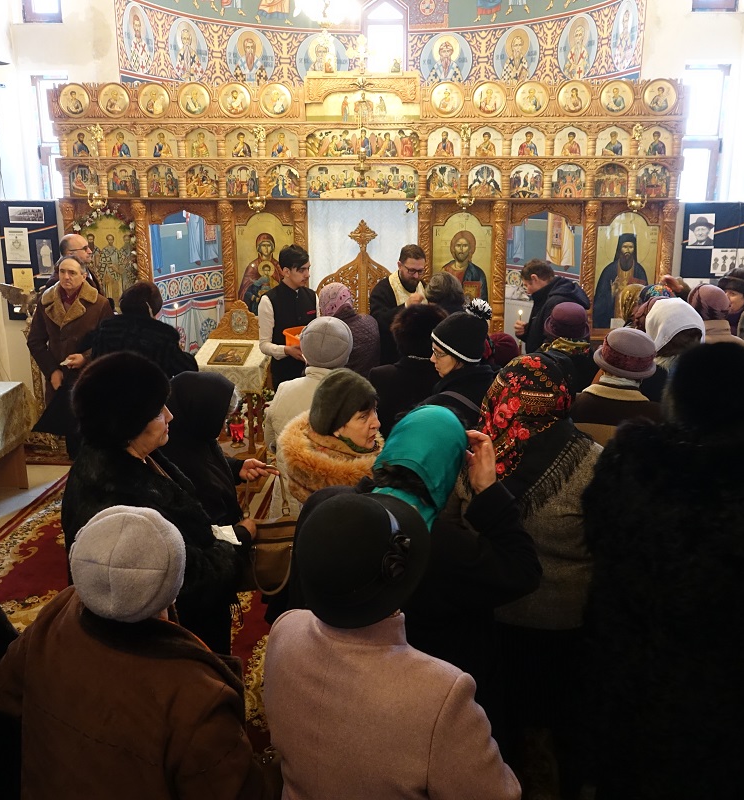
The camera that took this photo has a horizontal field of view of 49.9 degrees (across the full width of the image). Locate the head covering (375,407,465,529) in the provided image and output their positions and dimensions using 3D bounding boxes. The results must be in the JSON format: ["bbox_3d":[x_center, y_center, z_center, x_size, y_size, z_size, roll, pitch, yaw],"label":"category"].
[{"bbox_3d":[0.135,0.176,2.220,0.230,0.310,0.270,12,19,36],"label":"head covering"}]

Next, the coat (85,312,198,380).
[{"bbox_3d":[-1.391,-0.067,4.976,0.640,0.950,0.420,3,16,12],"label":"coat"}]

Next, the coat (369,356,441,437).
[{"bbox_3d":[0.219,0.247,3.908,0.540,0.960,0.380,1,16,6],"label":"coat"}]

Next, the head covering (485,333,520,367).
[{"bbox_3d":[0.694,-0.255,4.286,0.210,0.180,0.220,-3,16,-10],"label":"head covering"}]

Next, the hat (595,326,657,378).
[{"bbox_3d":[1.035,-0.190,3.267,0.260,0.160,0.270,4,28,-13],"label":"hat"}]

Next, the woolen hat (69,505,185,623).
[{"bbox_3d":[-0.506,0.333,1.650,0.240,0.200,0.250,0,15,0],"label":"woolen hat"}]

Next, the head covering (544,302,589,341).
[{"bbox_3d":[1.082,-0.437,4.450,0.245,0.165,0.260,-1,15,-5],"label":"head covering"}]

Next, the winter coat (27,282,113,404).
[{"bbox_3d":[-2.173,-0.395,5.803,0.600,0.950,0.360,-2,16,-8],"label":"winter coat"}]

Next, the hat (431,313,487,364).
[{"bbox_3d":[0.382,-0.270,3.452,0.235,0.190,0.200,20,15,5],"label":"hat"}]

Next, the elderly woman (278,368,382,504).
[{"bbox_3d":[-0.117,0.648,2.938,0.440,1.568,0.560,-9,18,-29],"label":"elderly woman"}]

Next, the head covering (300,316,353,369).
[{"bbox_3d":[-0.208,-0.262,3.650,0.235,0.200,0.240,1,15,5],"label":"head covering"}]

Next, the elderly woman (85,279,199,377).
[{"bbox_3d":[-1.361,0.093,4.840,0.580,1.616,0.420,5,17,18],"label":"elderly woman"}]

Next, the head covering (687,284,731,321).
[{"bbox_3d":[1.862,-0.544,4.414,0.230,0.190,0.240,-1,20,-26],"label":"head covering"}]

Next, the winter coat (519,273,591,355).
[{"bbox_3d":[1.241,-0.447,5.456,0.450,0.800,0.500,13,20,38],"label":"winter coat"}]

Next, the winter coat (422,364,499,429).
[{"bbox_3d":[0.418,0.297,3.605,0.390,0.920,0.500,14,21,41],"label":"winter coat"}]

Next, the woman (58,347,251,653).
[{"bbox_3d":[-0.707,0.679,2.743,0.500,1.680,0.520,-9,18,-31],"label":"woman"}]

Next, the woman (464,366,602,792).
[{"bbox_3d":[0.534,0.643,2.729,0.500,1.640,0.360,-3,16,-10],"label":"woman"}]

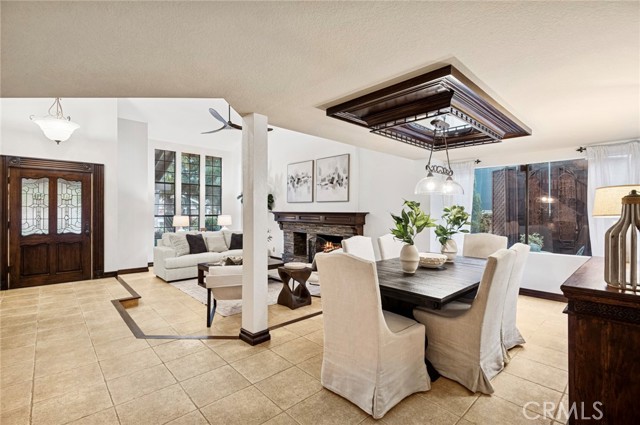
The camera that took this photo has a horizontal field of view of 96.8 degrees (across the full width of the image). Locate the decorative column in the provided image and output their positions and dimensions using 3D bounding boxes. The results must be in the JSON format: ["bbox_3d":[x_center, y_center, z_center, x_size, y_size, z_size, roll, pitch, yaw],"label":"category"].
[{"bbox_3d":[-0.673,0.165,2.954,0.215,2.287,0.225,0,0,-43],"label":"decorative column"}]

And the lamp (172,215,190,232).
[{"bbox_3d":[-3.547,0.385,7.269,0.417,0.625,0.417,0,0,-43],"label":"lamp"}]

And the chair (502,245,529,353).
[{"bbox_3d":[1.710,0.810,2.881,0.510,1.010,0.620,0,0,-43],"label":"chair"}]

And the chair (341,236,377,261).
[{"bbox_3d":[0.627,0.815,3.210,0.536,1.052,0.615,0,0,-43],"label":"chair"}]

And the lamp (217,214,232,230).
[{"bbox_3d":[-2.695,0.386,8.057,0.417,0.625,0.417,0,0,-43],"label":"lamp"}]

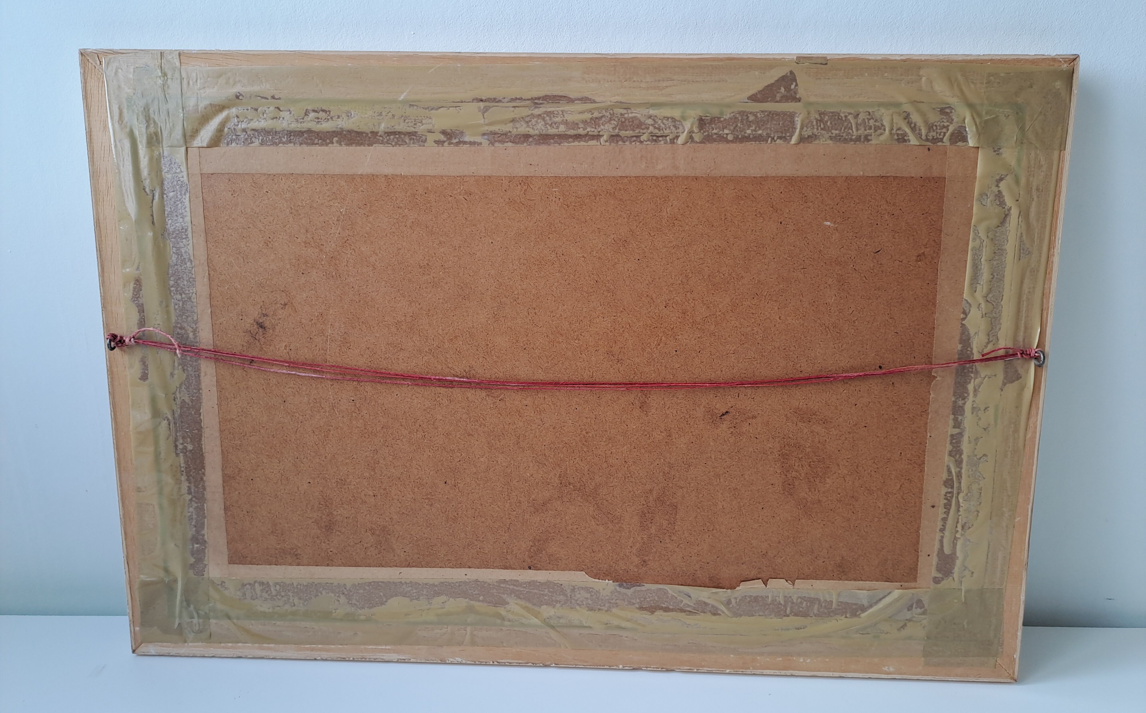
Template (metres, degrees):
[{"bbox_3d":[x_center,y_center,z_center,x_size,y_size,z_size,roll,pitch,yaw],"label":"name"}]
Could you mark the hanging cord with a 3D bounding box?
[{"bbox_3d":[-0.005,0.004,0.539,0.611,0.036,0.014,1,10,2],"label":"hanging cord"}]

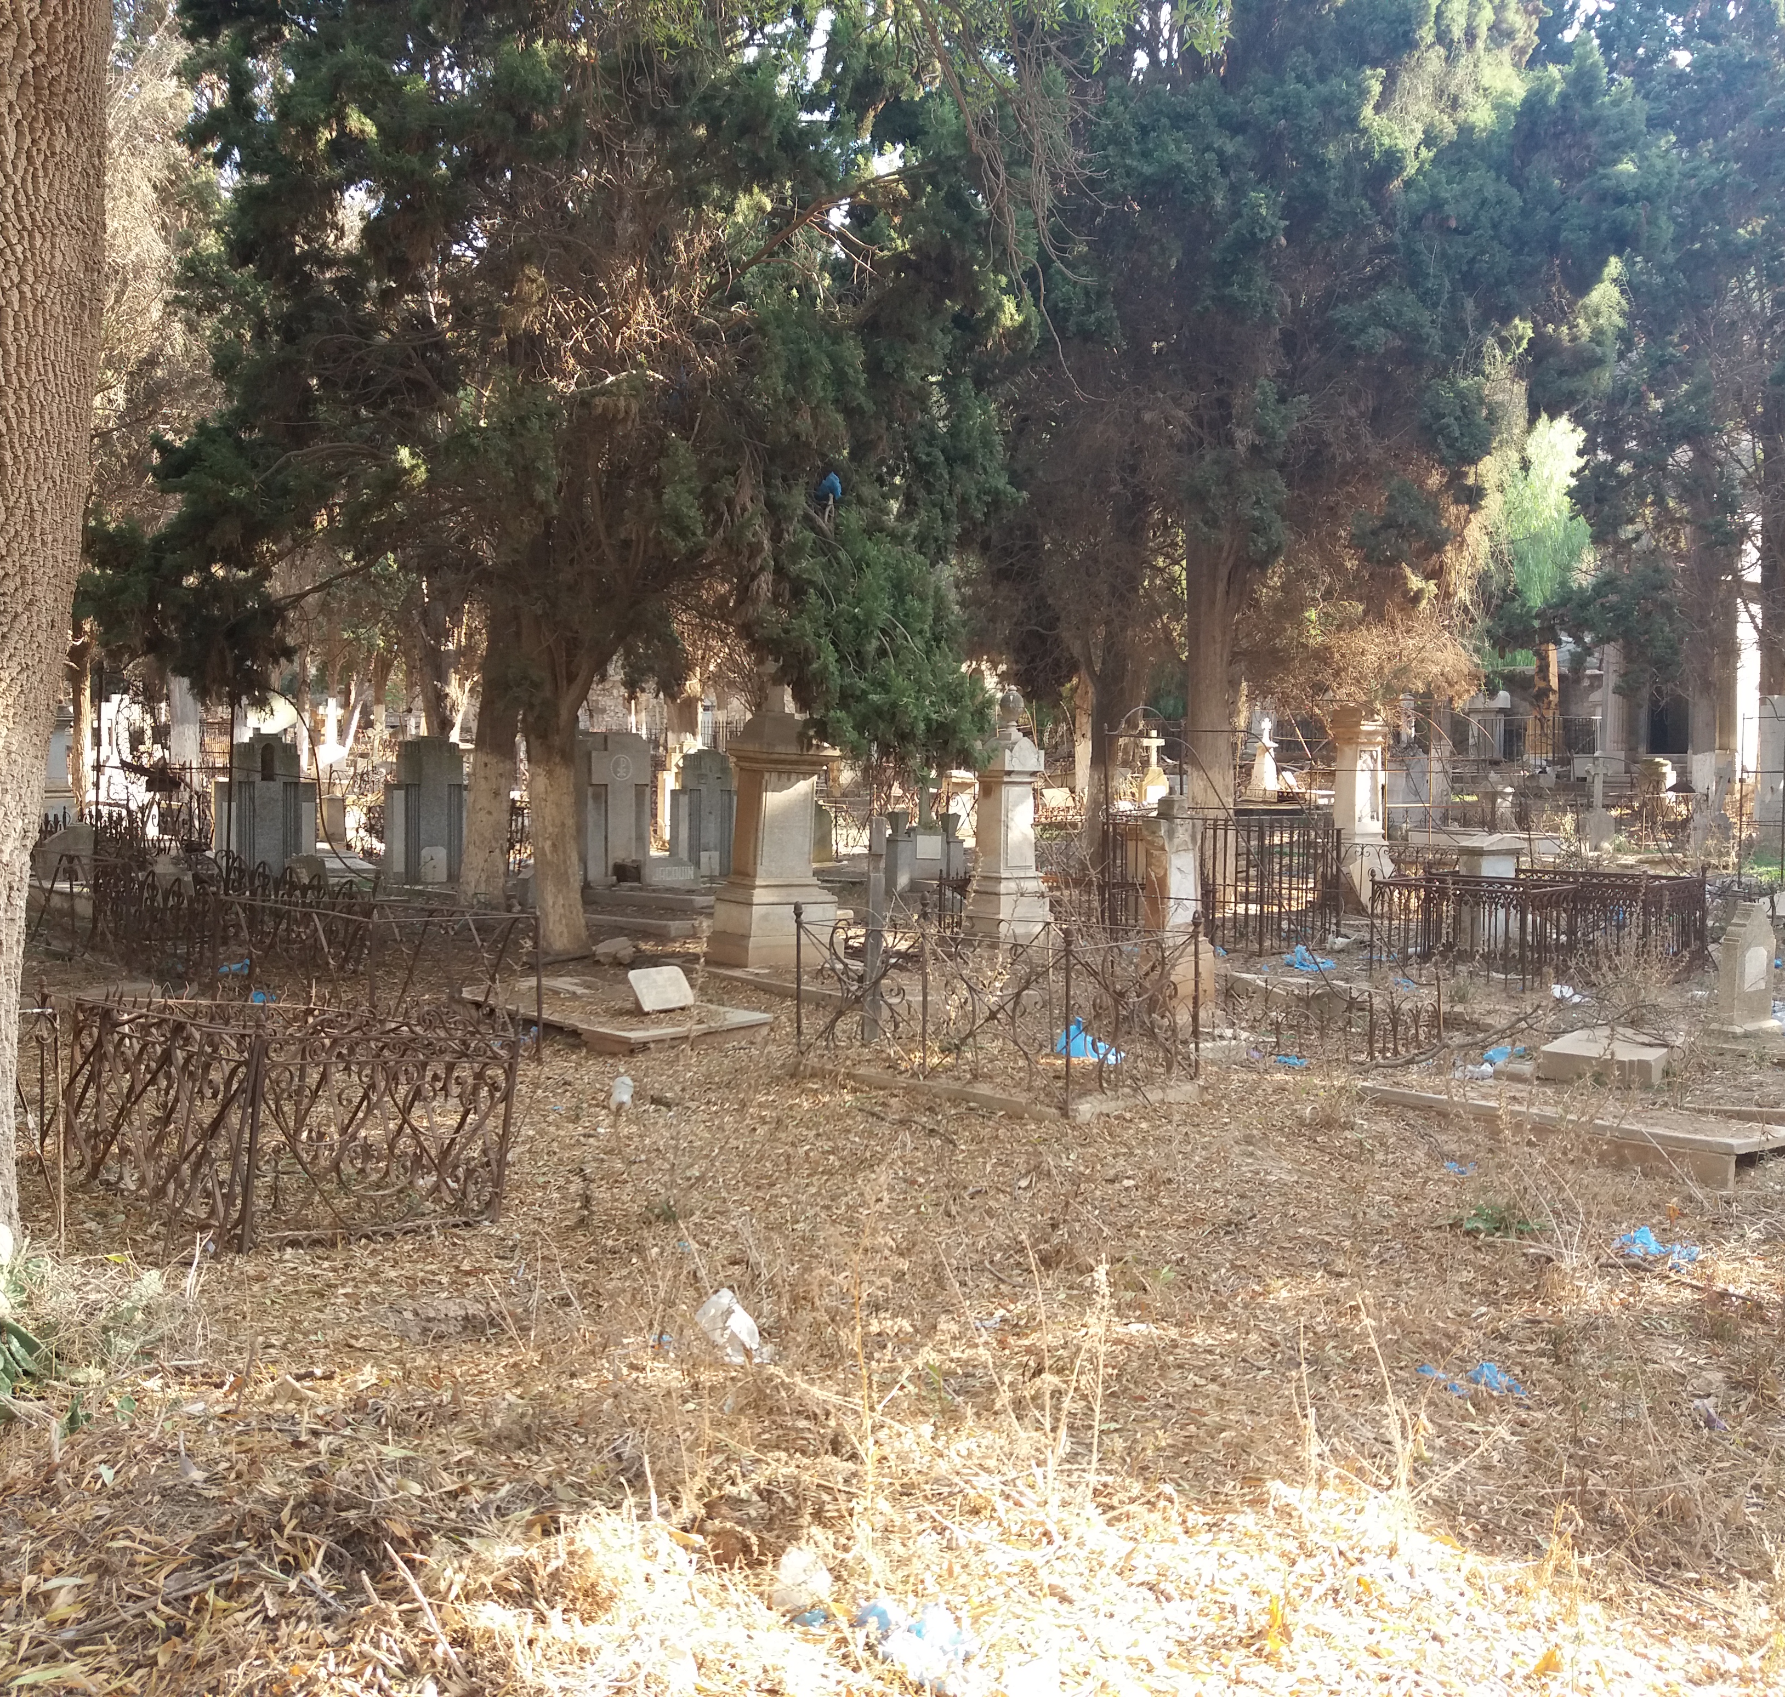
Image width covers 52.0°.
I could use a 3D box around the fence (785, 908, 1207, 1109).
[{"bbox_3d":[0.542,0.799,10.044,1.070,0.930,2.130,-1,3,-42],"label":"fence"}]

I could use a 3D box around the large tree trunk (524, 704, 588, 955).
[{"bbox_3d":[-2.875,-0.142,15.707,0.440,2.064,0.440,-1,2,-30],"label":"large tree trunk"}]

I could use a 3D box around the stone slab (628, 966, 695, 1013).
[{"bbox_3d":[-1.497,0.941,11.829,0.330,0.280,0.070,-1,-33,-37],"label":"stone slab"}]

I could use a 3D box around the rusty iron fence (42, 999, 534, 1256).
[{"bbox_3d":[-2.310,0.912,6.833,0.950,0.660,1.850,-3,4,-40],"label":"rusty iron fence"}]

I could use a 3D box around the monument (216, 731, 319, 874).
[{"bbox_3d":[-8.444,-0.577,24.699,1.360,1.944,0.420,-1,2,-30],"label":"monument"}]

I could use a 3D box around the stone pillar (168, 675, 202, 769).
[{"bbox_3d":[-11.590,-1.852,29.951,0.460,1.850,0.420,0,3,0],"label":"stone pillar"}]

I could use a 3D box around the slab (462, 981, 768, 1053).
[{"bbox_3d":[-1.815,1.116,11.770,0.970,0.125,2.300,-1,3,-37],"label":"slab"}]

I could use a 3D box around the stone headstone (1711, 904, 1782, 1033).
[{"bbox_3d":[4.786,0.643,10.231,0.400,0.740,0.190,-2,4,-35],"label":"stone headstone"}]

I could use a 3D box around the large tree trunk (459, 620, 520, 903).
[{"bbox_3d":[-3.933,-0.823,17.825,0.520,2.850,0.500,0,3,0],"label":"large tree trunk"}]

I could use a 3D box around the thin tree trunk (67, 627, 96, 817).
[{"bbox_3d":[-14.146,-2.172,31.946,0.420,3.388,0.420,-1,2,-30],"label":"thin tree trunk"}]

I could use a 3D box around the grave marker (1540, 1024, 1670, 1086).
[{"bbox_3d":[3.499,1.024,8.996,0.520,0.170,0.580,2,4,38],"label":"grave marker"}]

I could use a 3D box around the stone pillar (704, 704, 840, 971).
[{"bbox_3d":[-0.896,-0.115,13.499,0.740,1.930,0.740,-2,3,-27],"label":"stone pillar"}]

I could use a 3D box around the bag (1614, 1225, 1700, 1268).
[{"bbox_3d":[2.423,1.252,5.798,0.240,0.090,0.200,1,3,15],"label":"bag"}]

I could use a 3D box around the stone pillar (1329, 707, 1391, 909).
[{"bbox_3d":[5.262,-0.420,20.597,0.500,2.277,0.500,-1,3,-36],"label":"stone pillar"}]

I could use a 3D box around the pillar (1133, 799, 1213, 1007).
[{"bbox_3d":[1.681,0.366,11.017,0.340,1.270,0.340,-2,3,-30],"label":"pillar"}]

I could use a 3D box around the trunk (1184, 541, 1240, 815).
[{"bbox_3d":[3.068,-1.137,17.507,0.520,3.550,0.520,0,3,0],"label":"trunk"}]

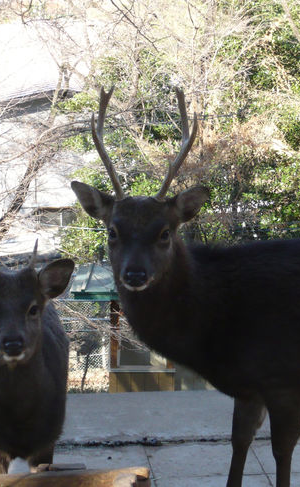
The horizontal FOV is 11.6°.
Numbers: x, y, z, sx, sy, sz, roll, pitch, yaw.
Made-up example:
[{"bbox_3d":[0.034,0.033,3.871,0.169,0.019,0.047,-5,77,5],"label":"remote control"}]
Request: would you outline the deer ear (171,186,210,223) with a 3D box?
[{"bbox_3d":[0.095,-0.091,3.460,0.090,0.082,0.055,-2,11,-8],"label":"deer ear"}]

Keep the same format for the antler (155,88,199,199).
[{"bbox_3d":[0.065,-0.235,3.480,0.100,0.250,0.120,1,11,5],"label":"antler"}]

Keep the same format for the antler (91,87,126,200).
[{"bbox_3d":[-0.097,-0.235,3.480,0.080,0.257,0.120,1,11,5],"label":"antler"}]

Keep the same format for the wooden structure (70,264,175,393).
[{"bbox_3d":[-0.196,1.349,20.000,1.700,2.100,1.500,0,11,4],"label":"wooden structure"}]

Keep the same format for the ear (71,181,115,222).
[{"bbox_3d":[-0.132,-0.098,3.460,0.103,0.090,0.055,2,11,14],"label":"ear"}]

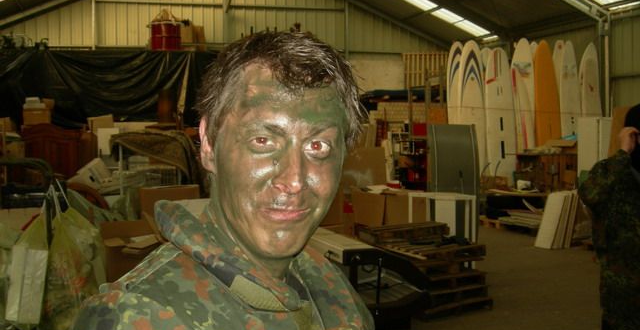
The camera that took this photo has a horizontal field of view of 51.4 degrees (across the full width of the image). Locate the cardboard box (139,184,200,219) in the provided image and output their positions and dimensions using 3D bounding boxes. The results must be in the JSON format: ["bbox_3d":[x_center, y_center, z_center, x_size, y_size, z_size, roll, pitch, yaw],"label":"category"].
[{"bbox_3d":[-1.176,0.324,5.200,0.460,0.340,0.360,-2,4,-21],"label":"cardboard box"}]

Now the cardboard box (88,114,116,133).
[{"bbox_3d":[-2.760,-0.496,8.350,0.290,0.270,0.270,-2,4,-27],"label":"cardboard box"}]

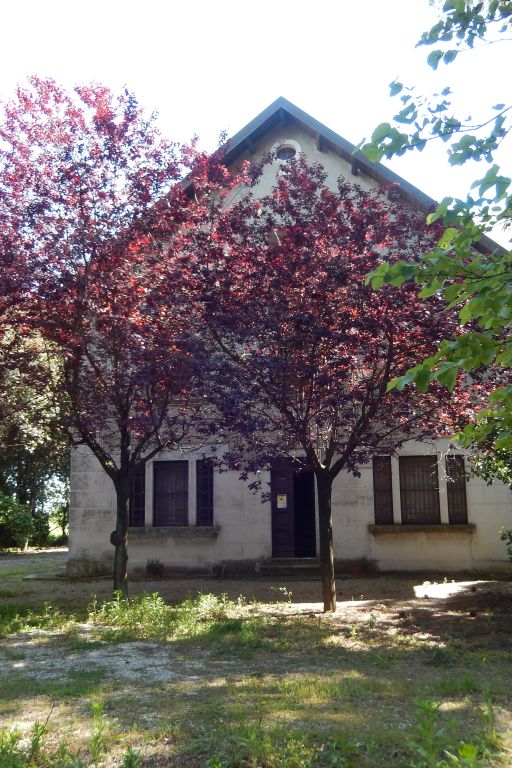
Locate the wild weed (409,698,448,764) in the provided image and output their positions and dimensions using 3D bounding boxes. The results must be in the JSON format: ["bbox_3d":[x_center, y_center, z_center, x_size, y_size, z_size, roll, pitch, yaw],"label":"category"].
[{"bbox_3d":[1.103,2.238,4.773,0.250,0.395,0.240,-2,-9,8],"label":"wild weed"}]

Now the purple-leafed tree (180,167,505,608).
[{"bbox_3d":[1.484,-0.129,12.281,5.262,7.482,4.999,-2,-9,8],"label":"purple-leafed tree"}]

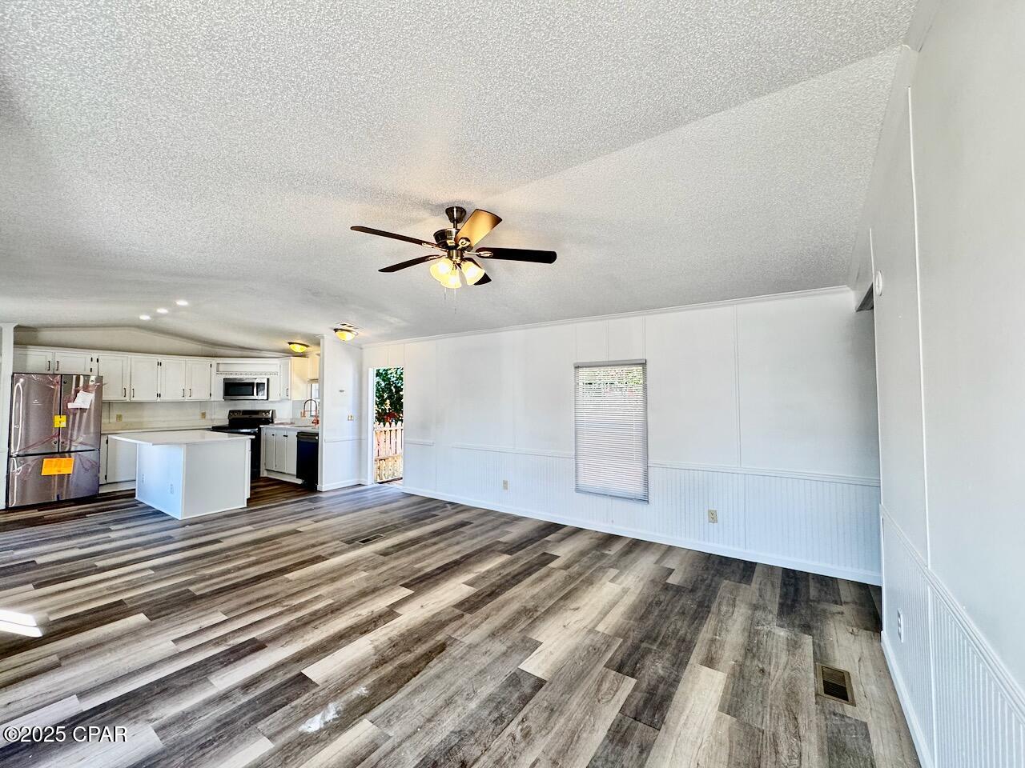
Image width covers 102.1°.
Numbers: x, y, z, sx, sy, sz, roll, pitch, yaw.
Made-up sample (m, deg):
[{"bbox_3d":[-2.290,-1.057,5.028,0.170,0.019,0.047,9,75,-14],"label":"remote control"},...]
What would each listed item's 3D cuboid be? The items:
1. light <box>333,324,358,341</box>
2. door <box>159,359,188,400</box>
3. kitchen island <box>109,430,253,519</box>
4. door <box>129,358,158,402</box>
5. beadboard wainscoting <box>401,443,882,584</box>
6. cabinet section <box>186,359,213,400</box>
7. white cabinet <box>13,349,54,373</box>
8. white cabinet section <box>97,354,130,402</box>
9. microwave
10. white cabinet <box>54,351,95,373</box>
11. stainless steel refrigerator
[{"bbox_3d":[-2.422,-0.713,6.027,0.334,0.142,0.334,-1,-2,35],"label":"light"},{"bbox_3d":[-5.982,-0.073,7.304,0.025,0.720,0.390,-2,-3,35],"label":"door"},{"bbox_3d":[-4.521,1.163,5.634,1.924,0.916,1.093,-1,-2,35],"label":"kitchen island"},{"bbox_3d":[-6.084,-0.071,6.857,0.020,0.694,0.358,-1,-2,35],"label":"door"},{"bbox_3d":[0.550,1.193,4.725,5.480,0.810,0.035,-2,-3,35],"label":"beadboard wainscoting"},{"bbox_3d":[-5.756,-0.067,7.631,0.025,0.720,0.395,-2,-3,35],"label":"cabinet section"},{"bbox_3d":[-7.038,-0.314,6.054,0.320,0.365,0.410,-2,-3,35],"label":"white cabinet"},{"bbox_3d":[-6.356,-0.088,6.565,0.320,0.745,0.390,-2,-3,35],"label":"white cabinet section"},{"bbox_3d":[-4.974,0.107,7.871,0.753,0.408,0.398,0,-2,-10],"label":"microwave"},{"bbox_3d":[-6.803,-0.305,6.393,0.320,0.370,0.415,-2,-3,35],"label":"white cabinet"},{"bbox_3d":[-6.564,0.759,5.939,0.802,1.754,0.835,-1,-2,35],"label":"stainless steel refrigerator"}]

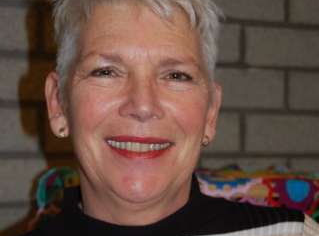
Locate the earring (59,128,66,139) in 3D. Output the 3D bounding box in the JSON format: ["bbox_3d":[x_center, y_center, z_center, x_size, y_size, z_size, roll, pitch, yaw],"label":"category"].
[{"bbox_3d":[-0.095,0.015,0.821,0.007,0.010,0.007,-2,-9,30],"label":"earring"}]

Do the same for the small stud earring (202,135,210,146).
[{"bbox_3d":[0.046,0.023,0.833,0.007,0.011,0.007,9,-10,-36],"label":"small stud earring"}]

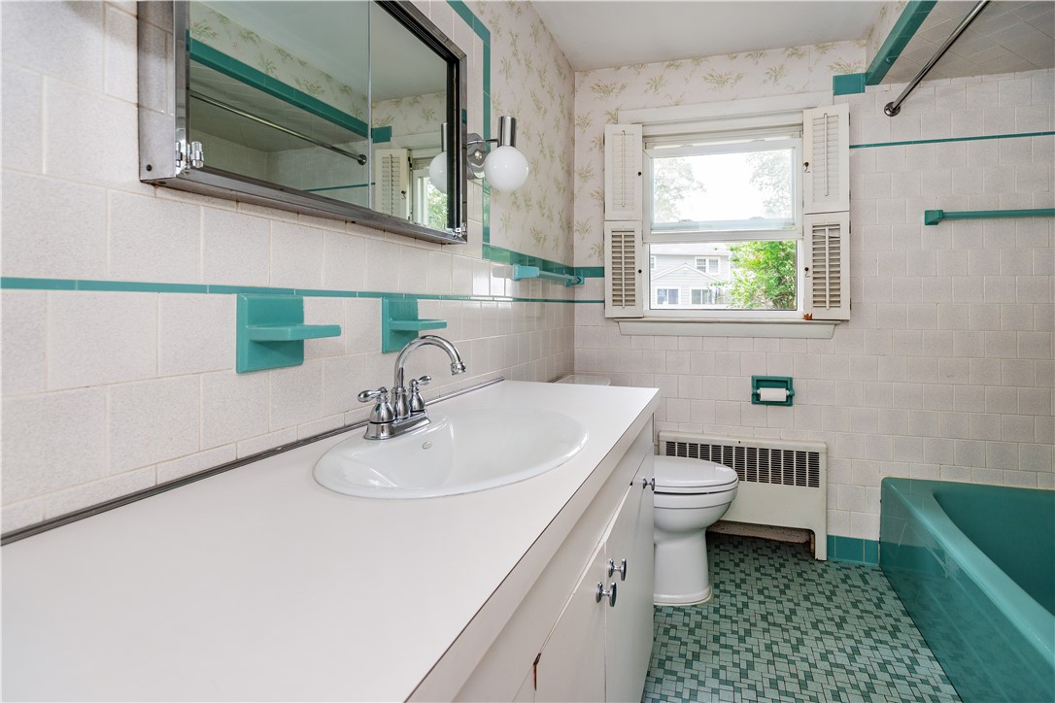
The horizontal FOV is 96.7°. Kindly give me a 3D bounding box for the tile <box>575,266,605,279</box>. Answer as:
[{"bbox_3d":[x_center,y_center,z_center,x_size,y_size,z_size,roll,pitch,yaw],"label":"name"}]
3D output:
[{"bbox_3d":[0.309,-0.387,2.307,0.149,0.056,0.010,1,3,17],"label":"tile"}]

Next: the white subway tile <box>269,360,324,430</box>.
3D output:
[{"bbox_3d":[-0.405,0.073,0.823,0.010,0.111,0.109,1,3,22],"label":"white subway tile"}]

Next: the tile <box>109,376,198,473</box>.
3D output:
[{"bbox_3d":[-0.485,0.087,0.612,0.010,0.109,0.108,2,4,23],"label":"tile"}]

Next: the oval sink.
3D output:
[{"bbox_3d":[-0.099,0.238,0.840,0.420,0.170,0.555,1,3,22],"label":"oval sink"}]

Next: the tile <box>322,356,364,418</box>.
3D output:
[{"bbox_3d":[-0.362,0.067,0.926,0.010,0.111,0.109,1,3,22],"label":"tile"}]

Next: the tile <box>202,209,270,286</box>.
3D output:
[{"bbox_3d":[-0.443,-0.156,0.711,0.010,0.109,0.108,2,4,23],"label":"tile"}]

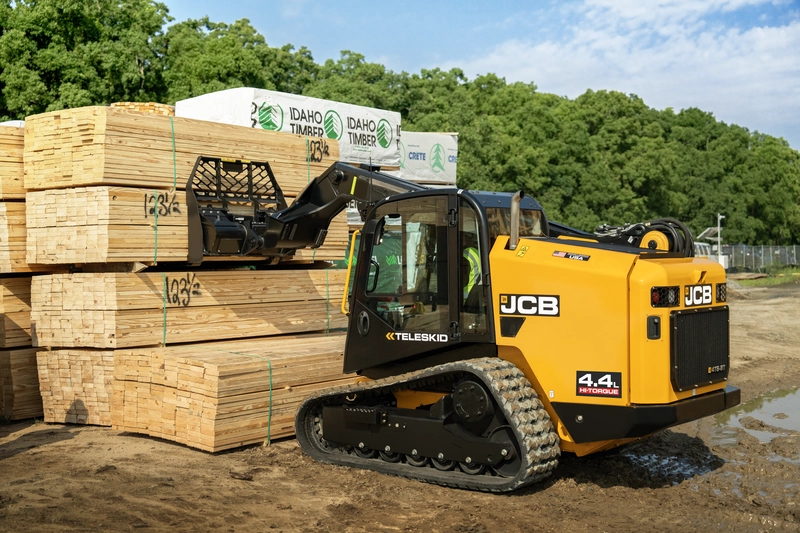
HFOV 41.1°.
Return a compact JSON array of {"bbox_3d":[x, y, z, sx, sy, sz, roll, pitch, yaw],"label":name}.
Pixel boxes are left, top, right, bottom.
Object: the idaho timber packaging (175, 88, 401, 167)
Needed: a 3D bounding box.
[{"bbox_3d":[-1.298,-1.586,12.928,1.326,0.688,2.494,0,0,39],"label":"idaho timber packaging"}]

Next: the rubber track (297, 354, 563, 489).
[{"bbox_3d":[0.136,1.026,7.384,2.045,0.838,0.400,0,0,40],"label":"rubber track"}]

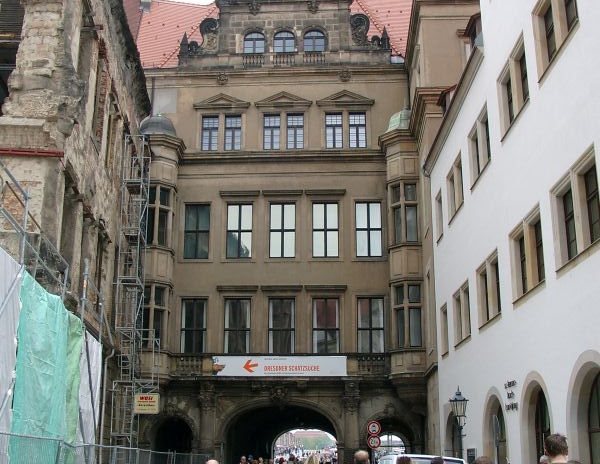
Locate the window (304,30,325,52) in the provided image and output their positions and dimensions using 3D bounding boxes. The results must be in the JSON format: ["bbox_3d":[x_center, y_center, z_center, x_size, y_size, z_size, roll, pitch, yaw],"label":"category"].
[{"bbox_3d":[0.740,-9.764,40.238,1.058,1.177,0.200,-1,-17,3],"label":"window"}]

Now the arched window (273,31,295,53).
[{"bbox_3d":[-0.912,-10.527,43.425,1.180,1.300,0.280,-1,-16,4],"label":"arched window"}]

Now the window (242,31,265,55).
[{"bbox_3d":[-2.525,-10.500,43.704,1.217,1.397,0.200,-1,-16,3],"label":"window"}]

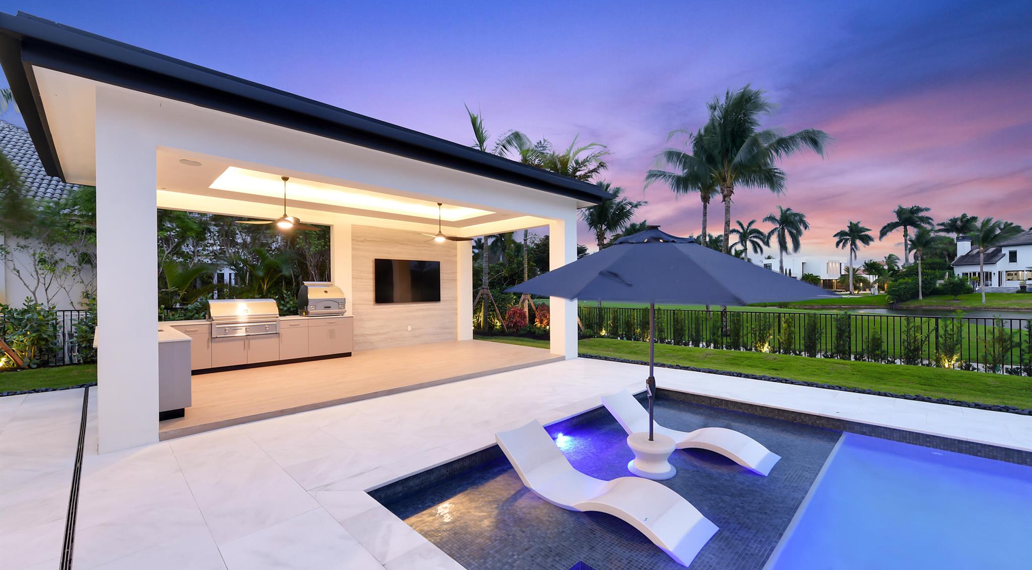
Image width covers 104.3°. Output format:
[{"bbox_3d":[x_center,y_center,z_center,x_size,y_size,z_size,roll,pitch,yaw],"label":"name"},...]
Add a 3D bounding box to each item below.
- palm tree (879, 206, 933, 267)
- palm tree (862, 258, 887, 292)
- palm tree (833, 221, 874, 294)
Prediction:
[{"bbox_3d":[55.259,-4.978,57.000,5.600,12.817,5.600,-1,-1,44],"label":"palm tree"},{"bbox_3d":[67.724,-1.602,76.000,3.900,6.408,3.900,-1,-1,42],"label":"palm tree"},{"bbox_3d":[58.580,-4.708,70.000,5.500,12.648,5.500,-1,-1,40],"label":"palm tree"}]

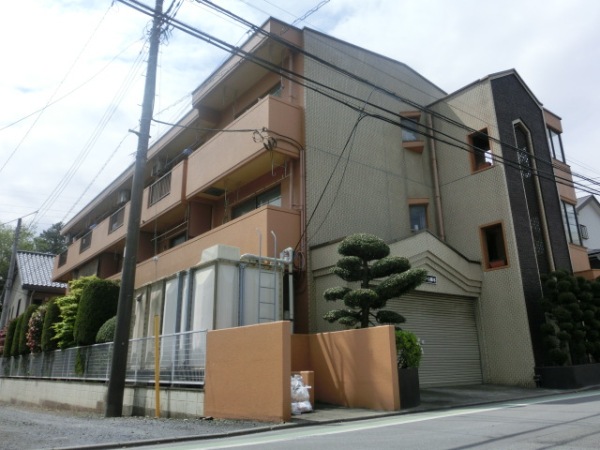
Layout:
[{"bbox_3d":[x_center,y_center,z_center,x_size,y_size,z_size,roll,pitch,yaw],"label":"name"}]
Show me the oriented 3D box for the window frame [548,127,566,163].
[{"bbox_3d":[9.477,-2.908,17.901,1.111,1.346,0.180,12,-21,-37],"label":"window frame"}]

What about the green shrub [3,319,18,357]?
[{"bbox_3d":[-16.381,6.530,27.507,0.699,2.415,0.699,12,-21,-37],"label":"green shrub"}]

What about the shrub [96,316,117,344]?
[{"bbox_3d":[-5.987,3.447,15.437,0.847,1.057,0.847,12,-21,-37],"label":"shrub"}]

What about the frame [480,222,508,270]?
[{"bbox_3d":[5.551,0.603,13.799,0.200,1.336,0.744,12,-21,-37],"label":"frame"}]

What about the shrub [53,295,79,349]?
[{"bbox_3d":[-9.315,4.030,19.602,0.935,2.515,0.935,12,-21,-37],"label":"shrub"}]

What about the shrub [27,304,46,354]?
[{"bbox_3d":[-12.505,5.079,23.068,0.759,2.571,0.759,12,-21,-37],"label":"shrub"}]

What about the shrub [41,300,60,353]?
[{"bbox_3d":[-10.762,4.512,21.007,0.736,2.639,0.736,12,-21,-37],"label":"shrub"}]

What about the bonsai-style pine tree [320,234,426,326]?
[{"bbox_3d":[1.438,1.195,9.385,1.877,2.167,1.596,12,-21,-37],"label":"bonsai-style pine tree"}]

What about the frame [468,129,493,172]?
[{"bbox_3d":[5.474,-2.225,14.661,0.200,1.297,0.744,12,-21,-37],"label":"frame"}]

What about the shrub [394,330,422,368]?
[{"bbox_3d":[1.891,2.161,8.542,0.490,0.698,0.490,12,-21,-37],"label":"shrub"}]

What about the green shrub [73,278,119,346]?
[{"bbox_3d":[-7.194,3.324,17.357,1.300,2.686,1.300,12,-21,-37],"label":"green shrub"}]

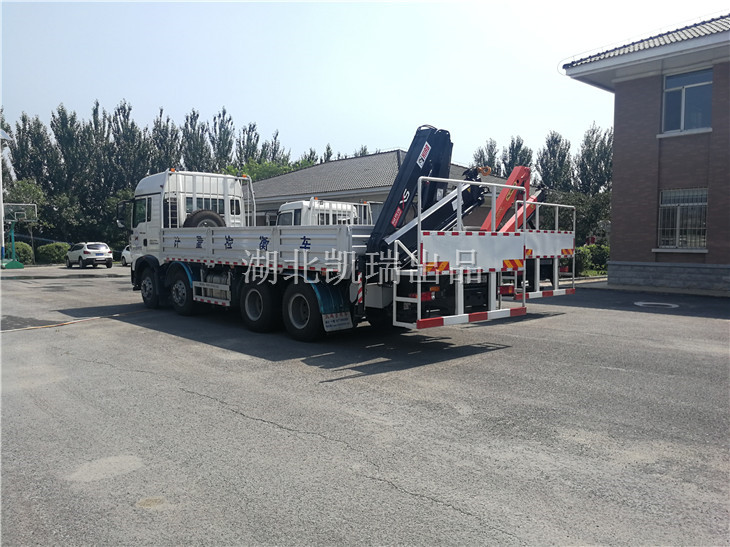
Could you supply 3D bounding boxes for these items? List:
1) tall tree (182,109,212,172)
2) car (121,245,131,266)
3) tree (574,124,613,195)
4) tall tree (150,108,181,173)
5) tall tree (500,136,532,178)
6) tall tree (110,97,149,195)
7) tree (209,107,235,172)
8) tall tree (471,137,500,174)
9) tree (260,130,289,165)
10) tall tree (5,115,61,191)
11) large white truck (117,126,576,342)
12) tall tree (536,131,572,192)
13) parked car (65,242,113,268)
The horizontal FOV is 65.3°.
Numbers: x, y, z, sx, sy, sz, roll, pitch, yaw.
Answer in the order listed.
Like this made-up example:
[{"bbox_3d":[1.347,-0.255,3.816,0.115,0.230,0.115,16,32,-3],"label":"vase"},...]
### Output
[{"bbox_3d":[-14.740,-7.946,50.443,2.950,13.130,2.950,0,4,0],"label":"tall tree"},{"bbox_3d":[-14.024,-1.168,36.529,1.770,1.500,4.300,-4,5,-45],"label":"car"},{"bbox_3d":[20.312,-7.330,50.404,3.970,11.980,3.970,0,4,0],"label":"tree"},{"bbox_3d":[-20.031,-8.974,57.386,3.300,15.020,3.300,-1,3,-19],"label":"tall tree"},{"bbox_3d":[14.616,-7.499,55.392,3.250,11.600,3.250,0,4,0],"label":"tall tree"},{"bbox_3d":[-19.389,-7.749,47.442,3.550,13.100,3.550,0,4,0],"label":"tall tree"},{"bbox_3d":[-15.182,-9.575,60.411,3.100,15.970,3.100,0,3,-14],"label":"tree"},{"bbox_3d":[15.104,-9.364,71.382,3.500,14.850,3.500,1,3,12],"label":"tall tree"},{"bbox_3d":[-10.822,-9.350,67.383,3.400,14.870,3.400,0,3,-9],"label":"tree"},{"bbox_3d":[-30.131,-7.913,51.843,4.800,13.330,4.800,-1,3,-30],"label":"tall tree"},{"bbox_3d":[-1.943,-0.753,12.187,2.530,3.520,10.650,-3,4,-42],"label":"large white truck"},{"bbox_3d":[17.455,-7.360,52.894,3.680,11.690,3.680,0,4,0],"label":"tall tree"},{"bbox_3d":[-17.648,-1.166,36.483,1.800,1.600,4.320,-2,4,-42],"label":"parked car"}]

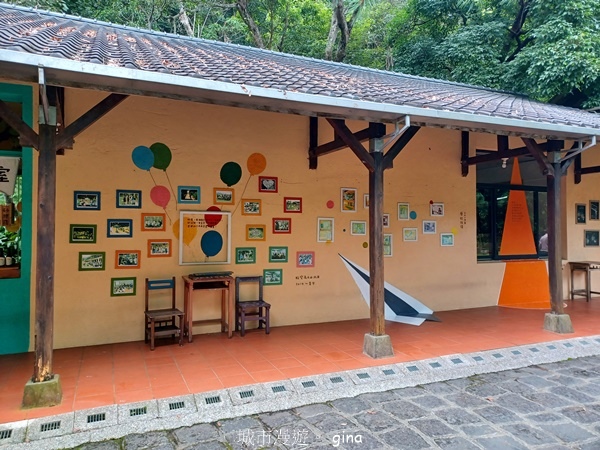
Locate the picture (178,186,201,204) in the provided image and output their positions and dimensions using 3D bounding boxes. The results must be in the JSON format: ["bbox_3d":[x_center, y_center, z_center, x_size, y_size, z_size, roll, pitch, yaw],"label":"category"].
[{"bbox_3d":[-1.499,-0.405,5.861,0.297,0.237,0.020,0,-1,-23],"label":"picture"}]

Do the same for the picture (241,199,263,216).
[{"bbox_3d":[-0.656,-0.234,5.932,0.284,0.223,0.030,0,-1,-24],"label":"picture"}]

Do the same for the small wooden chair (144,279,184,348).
[{"bbox_3d":[-1.665,1.074,5.319,0.403,0.804,0.442,0,-1,-27],"label":"small wooden chair"}]

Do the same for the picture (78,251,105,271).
[{"bbox_3d":[-2.566,0.455,5.357,0.284,0.226,0.028,0,-1,-23],"label":"picture"}]

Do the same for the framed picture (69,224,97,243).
[{"bbox_3d":[-2.660,0.111,5.324,0.285,0.229,0.028,0,-1,-23],"label":"framed picture"}]

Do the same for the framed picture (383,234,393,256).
[{"bbox_3d":[1.349,0.327,6.803,0.280,0.366,0.030,0,-1,-24],"label":"framed picture"}]

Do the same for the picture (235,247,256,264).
[{"bbox_3d":[-0.770,0.437,6.168,0.296,0.236,0.020,0,-1,-23],"label":"picture"}]

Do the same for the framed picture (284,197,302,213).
[{"bbox_3d":[-0.096,-0.290,6.427,0.288,0.227,0.028,0,-1,-23],"label":"framed picture"}]

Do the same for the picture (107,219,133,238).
[{"bbox_3d":[-2.289,0.043,5.503,0.297,0.237,0.020,0,-1,-23],"label":"picture"}]

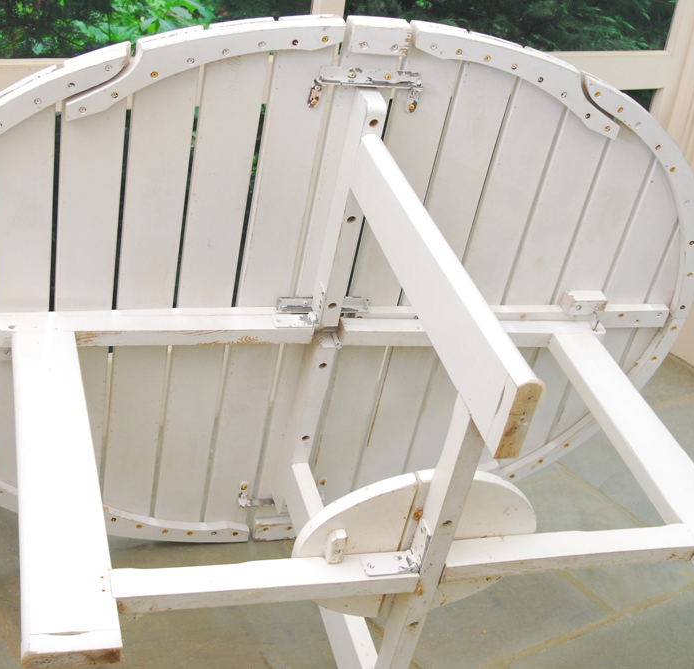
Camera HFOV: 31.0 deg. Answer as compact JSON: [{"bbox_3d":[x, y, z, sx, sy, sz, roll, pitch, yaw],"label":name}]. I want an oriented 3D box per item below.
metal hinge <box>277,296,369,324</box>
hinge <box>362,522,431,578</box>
[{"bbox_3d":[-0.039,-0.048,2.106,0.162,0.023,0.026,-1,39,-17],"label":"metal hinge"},{"bbox_3d":[0.065,0.271,1.606,0.071,0.071,0.044,0,33,-16],"label":"hinge"}]

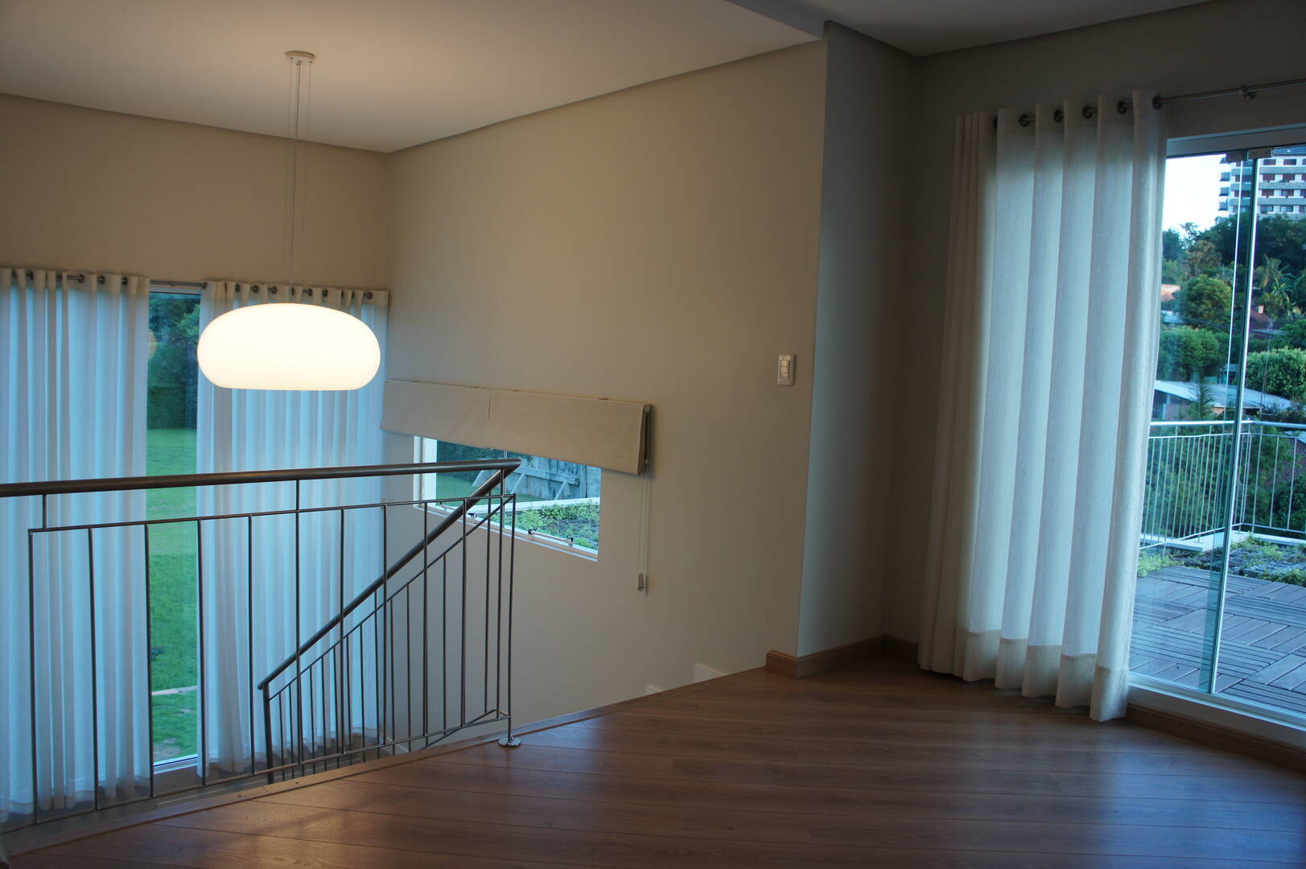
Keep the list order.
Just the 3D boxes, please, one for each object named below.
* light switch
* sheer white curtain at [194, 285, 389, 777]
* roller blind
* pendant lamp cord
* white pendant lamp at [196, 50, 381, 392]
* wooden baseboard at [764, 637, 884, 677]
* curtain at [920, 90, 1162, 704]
[{"bbox_3d":[0.561,-0.272,4.146,0.014,0.125,0.084,-2,7,-42],"label":"light switch"},{"bbox_3d":[-2.333,0.592,6.381,1.278,3.105,0.116,-2,7,-42],"label":"sheer white curtain"},{"bbox_3d":[-0.934,-0.082,5.768,0.058,0.339,2.679,-2,7,-42],"label":"roller blind"},{"bbox_3d":[-1.644,-1.182,4.494,0.115,1.100,0.115,-2,7,-42],"label":"pendant lamp cord"},{"bbox_3d":[-1.669,-0.963,4.507,0.816,1.549,0.816,-2,7,-42],"label":"white pendant lamp"},{"bbox_3d":[0.778,0.973,4.390,0.612,0.088,0.167,-2,7,-42],"label":"wooden baseboard"},{"bbox_3d":[1.511,-0.113,3.894,0.116,2.373,0.853,-2,7,-42],"label":"curtain"}]

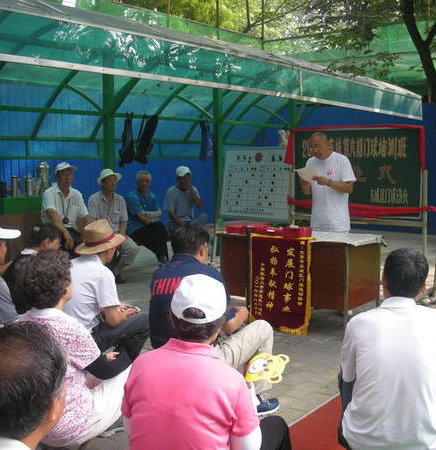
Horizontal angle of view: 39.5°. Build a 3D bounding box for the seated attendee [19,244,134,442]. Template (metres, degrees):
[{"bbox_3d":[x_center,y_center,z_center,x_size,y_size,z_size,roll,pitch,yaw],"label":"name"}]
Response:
[{"bbox_3d":[-0.600,0.610,2.665,0.500,1.070,0.740,5,8,37],"label":"seated attendee"}]

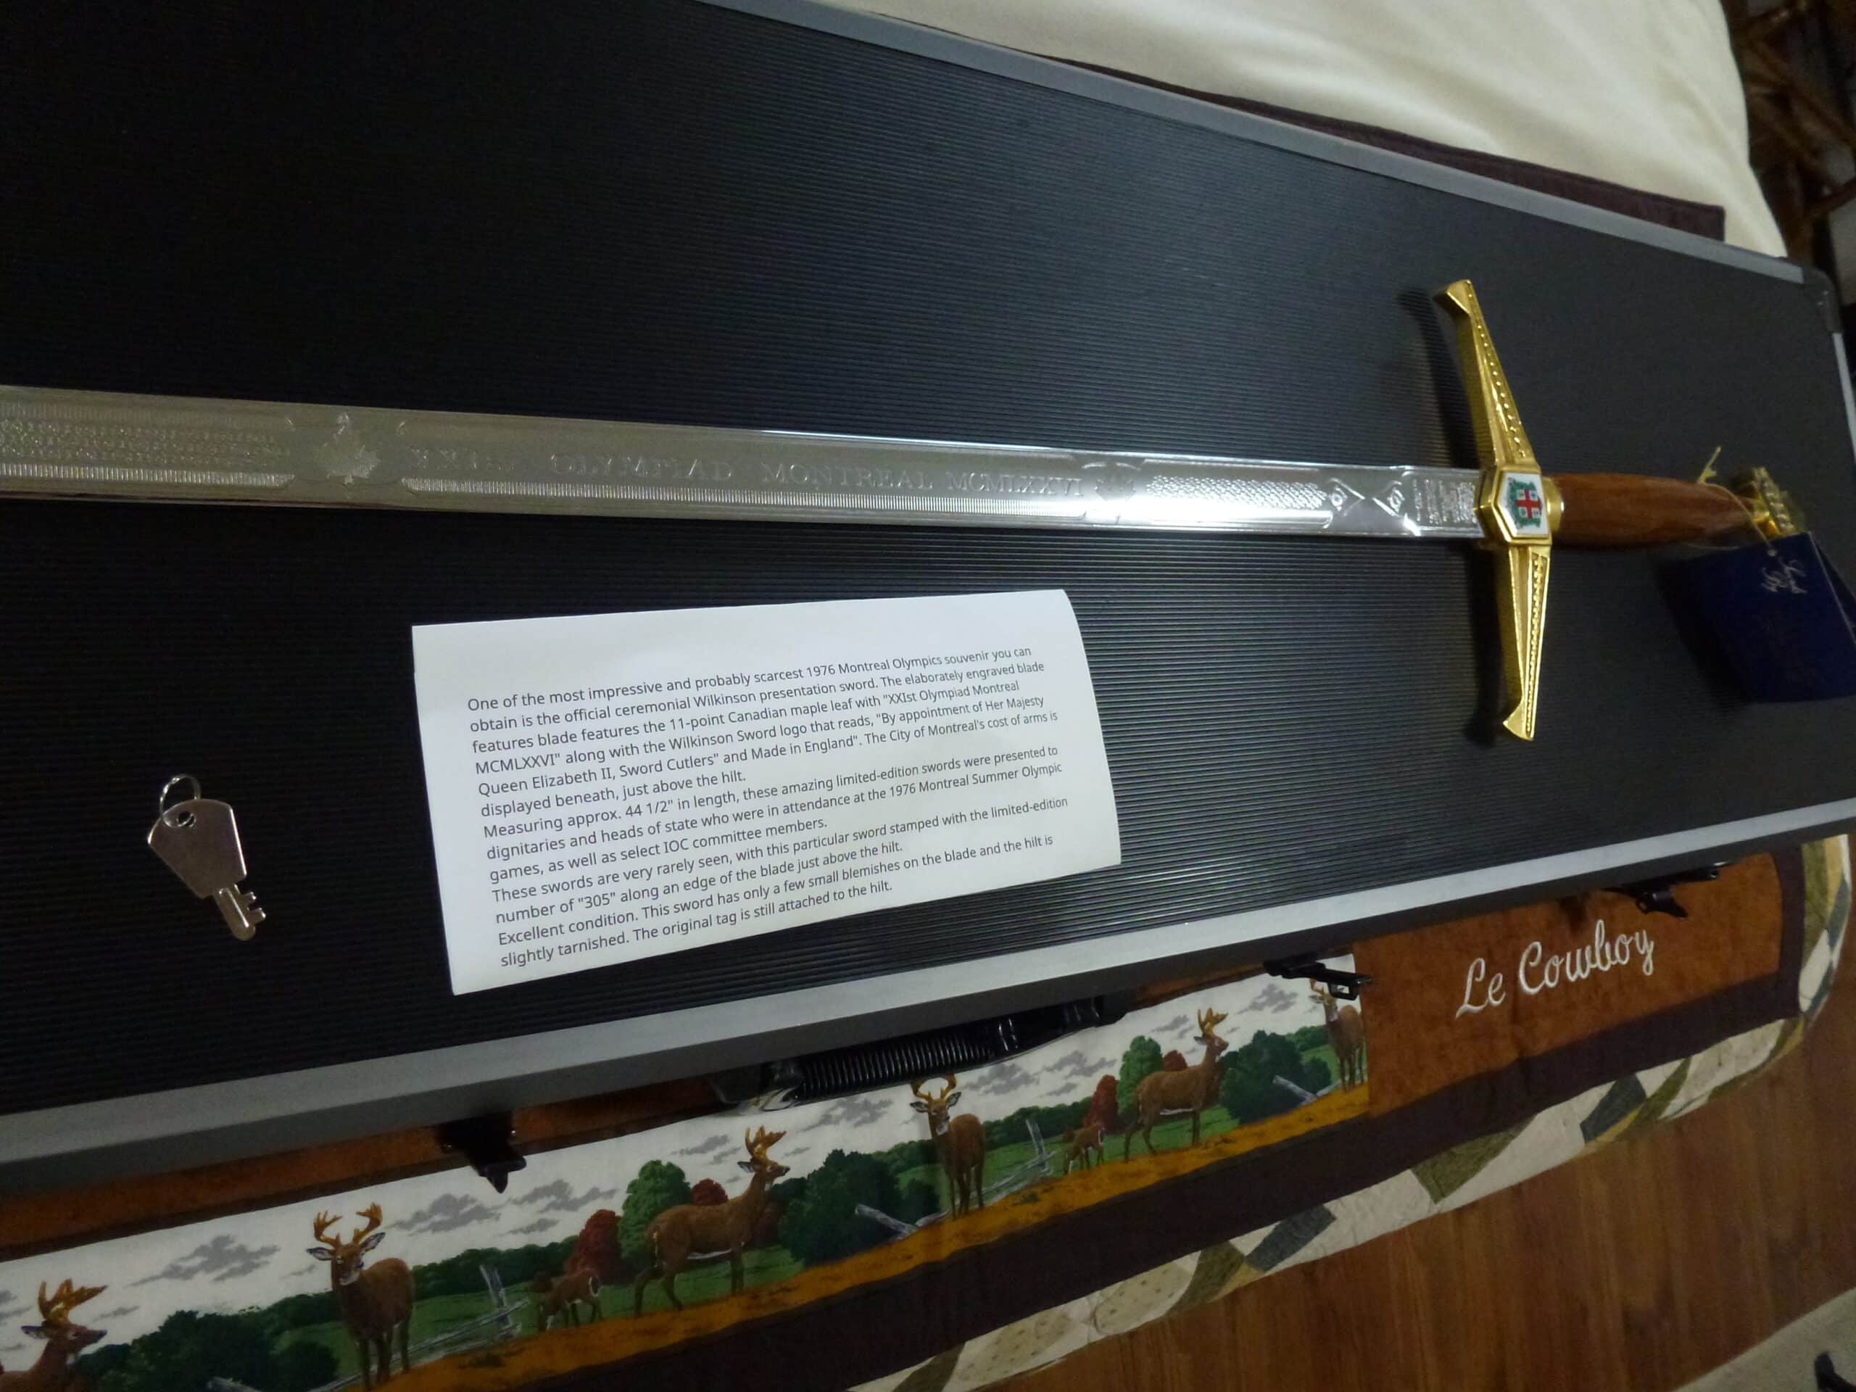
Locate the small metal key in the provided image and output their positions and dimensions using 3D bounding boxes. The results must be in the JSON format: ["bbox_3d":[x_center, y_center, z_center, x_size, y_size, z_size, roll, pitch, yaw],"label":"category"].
[{"bbox_3d":[-0.168,0.038,0.302,0.018,0.005,0.042,-30,98,-31],"label":"small metal key"}]

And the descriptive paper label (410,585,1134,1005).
[{"bbox_3d":[-0.035,0.019,0.383,0.215,0.010,0.095,-6,85,-32],"label":"descriptive paper label"}]

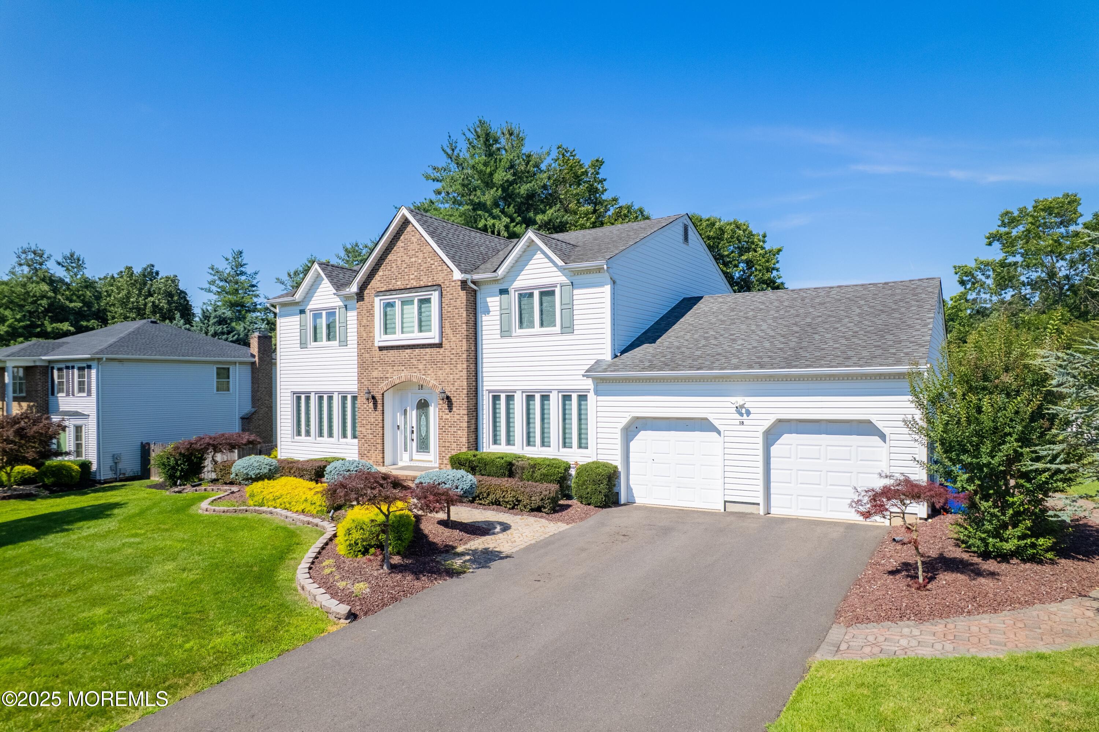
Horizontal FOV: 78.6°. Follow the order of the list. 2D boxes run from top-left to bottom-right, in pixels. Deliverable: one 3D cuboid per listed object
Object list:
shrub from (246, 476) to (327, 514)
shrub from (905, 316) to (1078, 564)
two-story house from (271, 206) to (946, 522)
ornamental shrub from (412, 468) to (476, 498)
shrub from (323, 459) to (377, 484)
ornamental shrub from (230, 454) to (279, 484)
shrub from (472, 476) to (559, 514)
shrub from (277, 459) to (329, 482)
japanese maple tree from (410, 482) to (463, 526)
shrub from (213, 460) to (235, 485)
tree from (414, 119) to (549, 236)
[{"bbox_3d":[-6.546,3.210,16.700,2.350,0.750,1.550,-2,-1,30],"label":"shrub"},{"bbox_3d":[6.855,1.088,10.500,2.250,3.600,2.250,-2,-1,33],"label":"shrub"},{"bbox_3d":[1.670,-0.715,23.101,20.200,8.360,12.200,-2,-1,31],"label":"two-story house"},{"bbox_3d":[-2.673,2.980,17.200,1.550,0.760,1.500,-1,-1,-9],"label":"ornamental shrub"},{"bbox_3d":[-5.600,3.030,18.900,1.500,0.850,1.450,-2,-1,31],"label":"shrub"},{"bbox_3d":[-9.150,3.210,20.900,1.500,0.870,1.450,-2,-1,31],"label":"ornamental shrub"},{"bbox_3d":[-0.884,3.060,16.037,2.650,0.600,0.750,-2,-1,31],"label":"shrub"},{"bbox_3d":[-7.675,3.200,20.800,1.600,0.680,1.100,-2,-1,30],"label":"shrub"},{"bbox_3d":[-2.347,2.855,13.900,1.050,0.920,1.000,-1,-1,0],"label":"japanese maple tree"},{"bbox_3d":[-10.305,3.382,21.400,1.100,0.770,0.850,-2,-1,31],"label":"shrub"},{"bbox_3d":[-4.163,-5.724,42.000,8.600,19.500,8.600,-2,-1,31],"label":"tree"}]

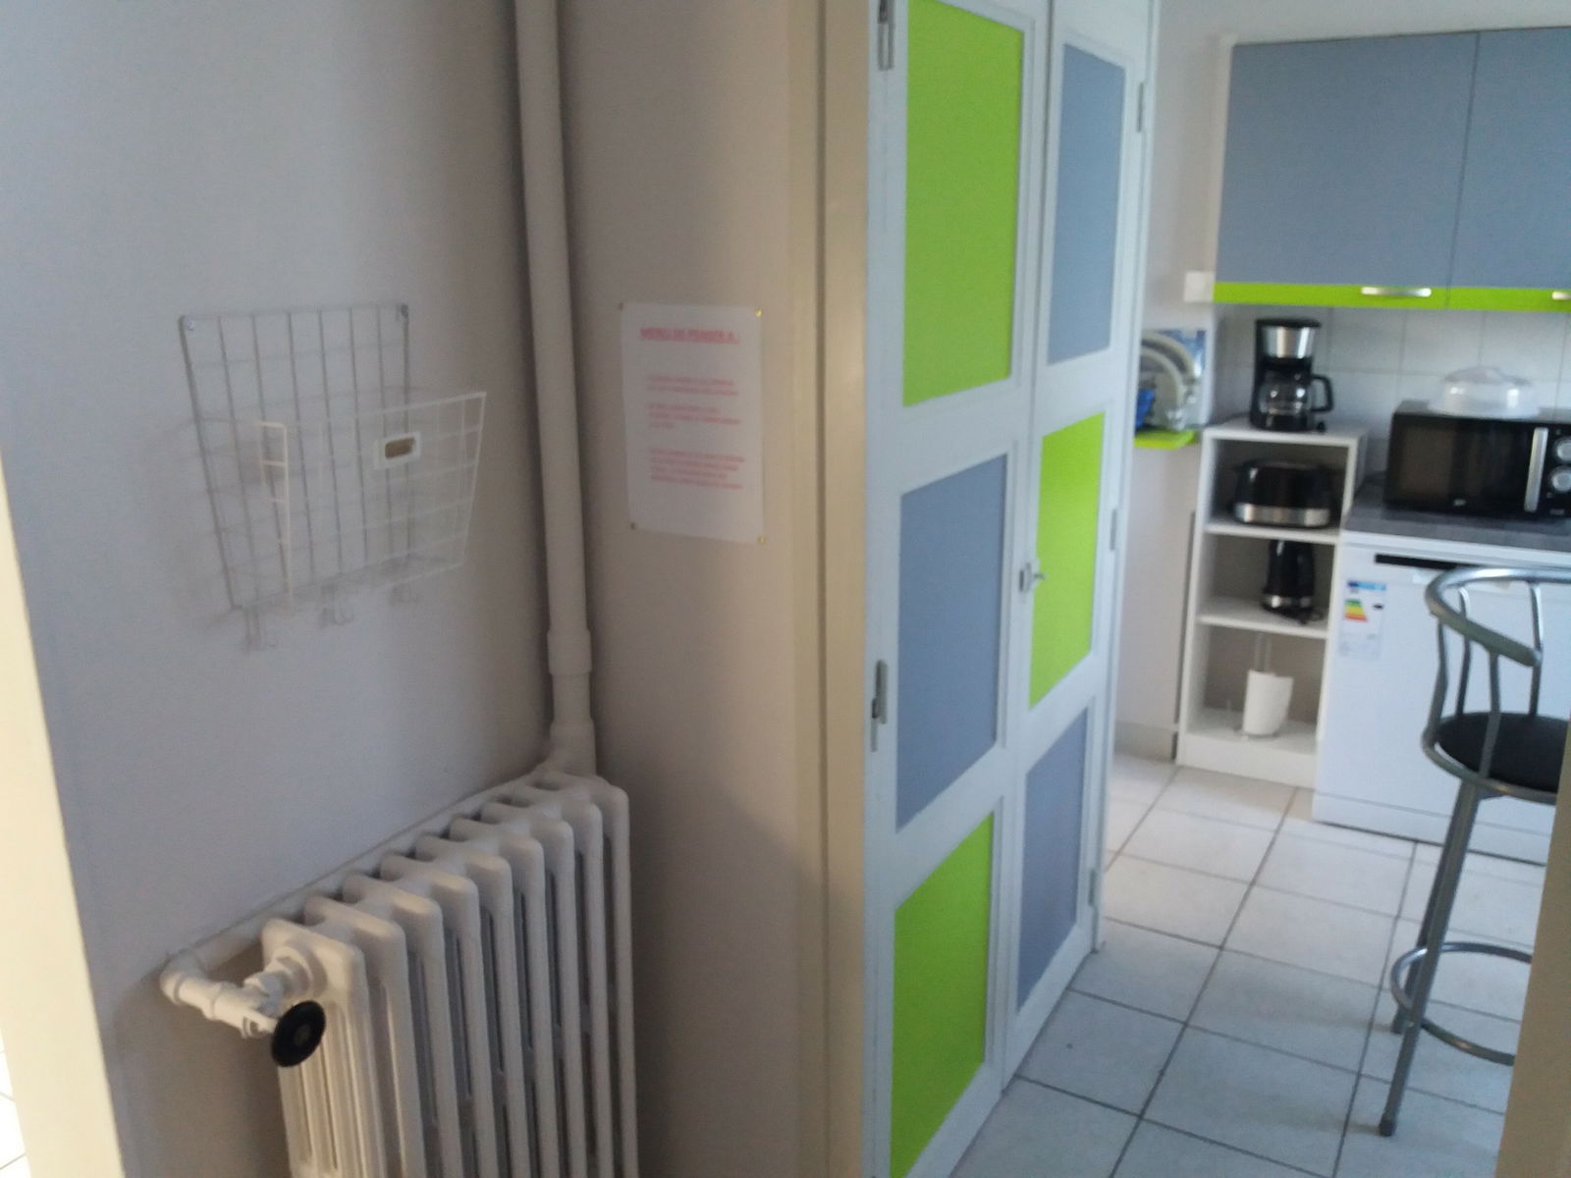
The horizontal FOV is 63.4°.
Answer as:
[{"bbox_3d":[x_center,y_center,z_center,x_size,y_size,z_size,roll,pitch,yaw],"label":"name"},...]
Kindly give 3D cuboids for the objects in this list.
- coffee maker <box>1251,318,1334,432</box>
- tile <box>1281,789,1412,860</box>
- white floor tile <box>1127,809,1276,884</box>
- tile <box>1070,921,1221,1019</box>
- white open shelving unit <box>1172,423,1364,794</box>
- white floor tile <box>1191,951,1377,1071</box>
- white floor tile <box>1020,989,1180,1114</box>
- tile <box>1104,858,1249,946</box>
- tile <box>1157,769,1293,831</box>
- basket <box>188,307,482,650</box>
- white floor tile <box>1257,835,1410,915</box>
[{"bbox_3d":[1.482,-0.630,3.726,0.205,0.307,0.215,4,16,18],"label":"coffee maker"},{"bbox_3d":[1.599,0.665,3.593,0.336,0.015,0.336,8,18,29],"label":"tile"},{"bbox_3d":[1.132,0.703,3.479,0.336,0.015,0.336,8,18,29],"label":"white floor tile"},{"bbox_3d":[0.795,0.866,2.909,0.315,0.015,0.336,8,18,29],"label":"tile"},{"bbox_3d":[1.492,0.029,3.889,0.413,1.054,0.341,8,18,29],"label":"white open shelving unit"},{"bbox_3d":[1.079,0.908,2.746,0.336,0.015,0.336,8,18,29],"label":"white floor tile"},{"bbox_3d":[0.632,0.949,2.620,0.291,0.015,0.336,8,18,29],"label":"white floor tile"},{"bbox_3d":[0.959,0.784,3.196,0.336,0.015,0.336,8,18,29],"label":"tile"},{"bbox_3d":[1.305,0.622,3.761,0.336,0.015,0.336,8,18,29],"label":"tile"},{"bbox_3d":[-0.455,-0.123,1.367,0.137,0.346,0.290,8,18,29],"label":"basket"},{"bbox_3d":[1.426,0.746,3.311,0.336,0.015,0.336,8,18,29],"label":"white floor tile"}]

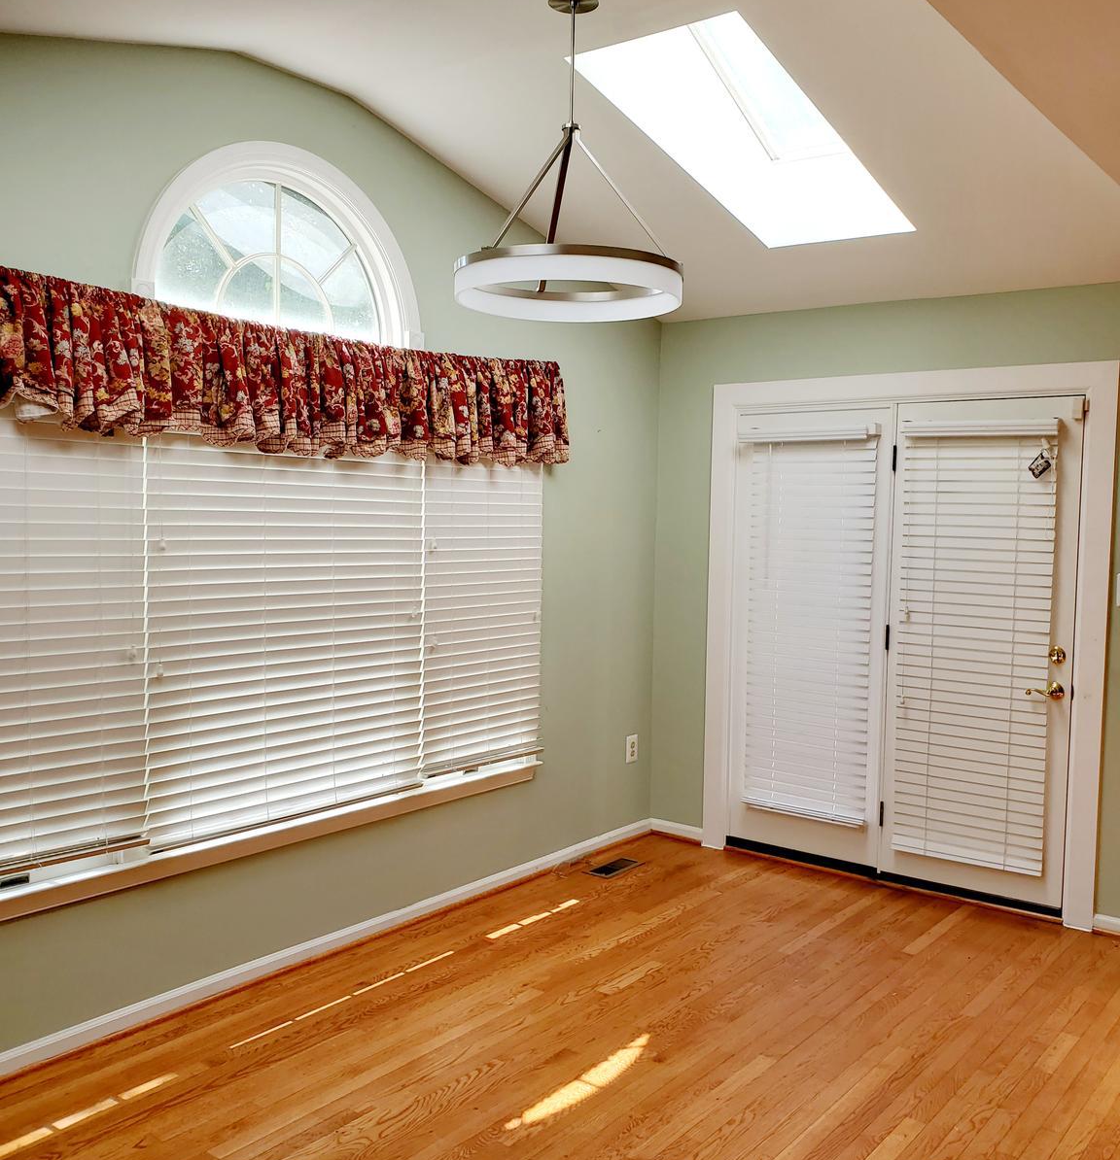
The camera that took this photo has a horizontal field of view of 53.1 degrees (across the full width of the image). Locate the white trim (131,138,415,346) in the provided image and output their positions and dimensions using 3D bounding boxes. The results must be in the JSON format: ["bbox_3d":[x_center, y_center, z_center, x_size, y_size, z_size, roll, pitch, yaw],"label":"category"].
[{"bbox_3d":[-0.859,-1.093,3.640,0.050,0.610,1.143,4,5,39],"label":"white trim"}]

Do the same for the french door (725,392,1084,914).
[{"bbox_3d":[1.353,0.264,4.681,1.497,2.010,0.100,4,5,39],"label":"french door"}]

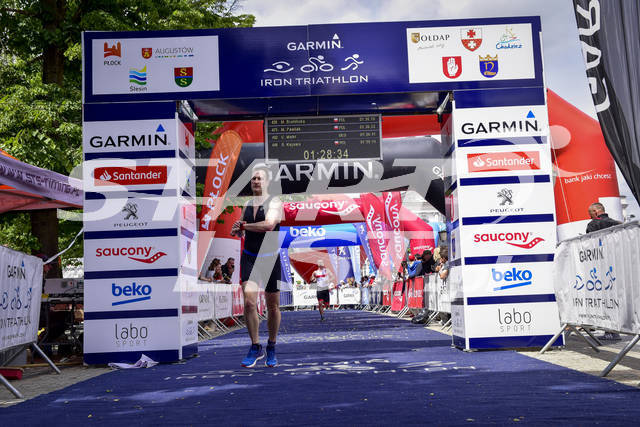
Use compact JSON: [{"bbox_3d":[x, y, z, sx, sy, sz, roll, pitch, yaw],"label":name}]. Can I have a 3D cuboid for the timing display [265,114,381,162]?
[{"bbox_3d":[0.045,-0.850,8.111,1.322,0.533,0.100,-2,-7,-1],"label":"timing display"}]

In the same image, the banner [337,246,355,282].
[{"bbox_3d":[1.578,3.155,44.000,1.150,2.300,0.080,-2,-7,-1],"label":"banner"}]

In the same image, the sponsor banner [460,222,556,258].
[{"bbox_3d":[1.967,0.280,7.408,0.980,0.344,0.040,-2,-7,0],"label":"sponsor banner"}]

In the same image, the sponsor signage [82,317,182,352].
[{"bbox_3d":[-1.948,1.260,7.351,0.970,0.345,0.040,-2,-7,-1],"label":"sponsor signage"}]

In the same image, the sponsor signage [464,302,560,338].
[{"bbox_3d":[1.997,1.098,7.314,0.980,0.335,0.040,-2,-7,0],"label":"sponsor signage"}]

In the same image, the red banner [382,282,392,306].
[{"bbox_3d":[2.392,2.888,25.200,0.050,0.820,2.000,-2,-7,-3],"label":"red banner"}]

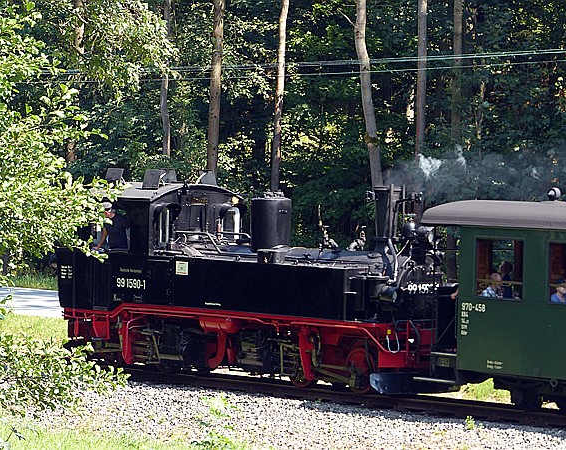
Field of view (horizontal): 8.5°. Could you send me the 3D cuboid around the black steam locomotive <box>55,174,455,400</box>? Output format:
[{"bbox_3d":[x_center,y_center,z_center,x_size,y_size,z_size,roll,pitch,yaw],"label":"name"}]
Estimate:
[{"bbox_3d":[-0.430,0.870,63.500,2.100,3.400,8.700,-2,4,-43],"label":"black steam locomotive"}]

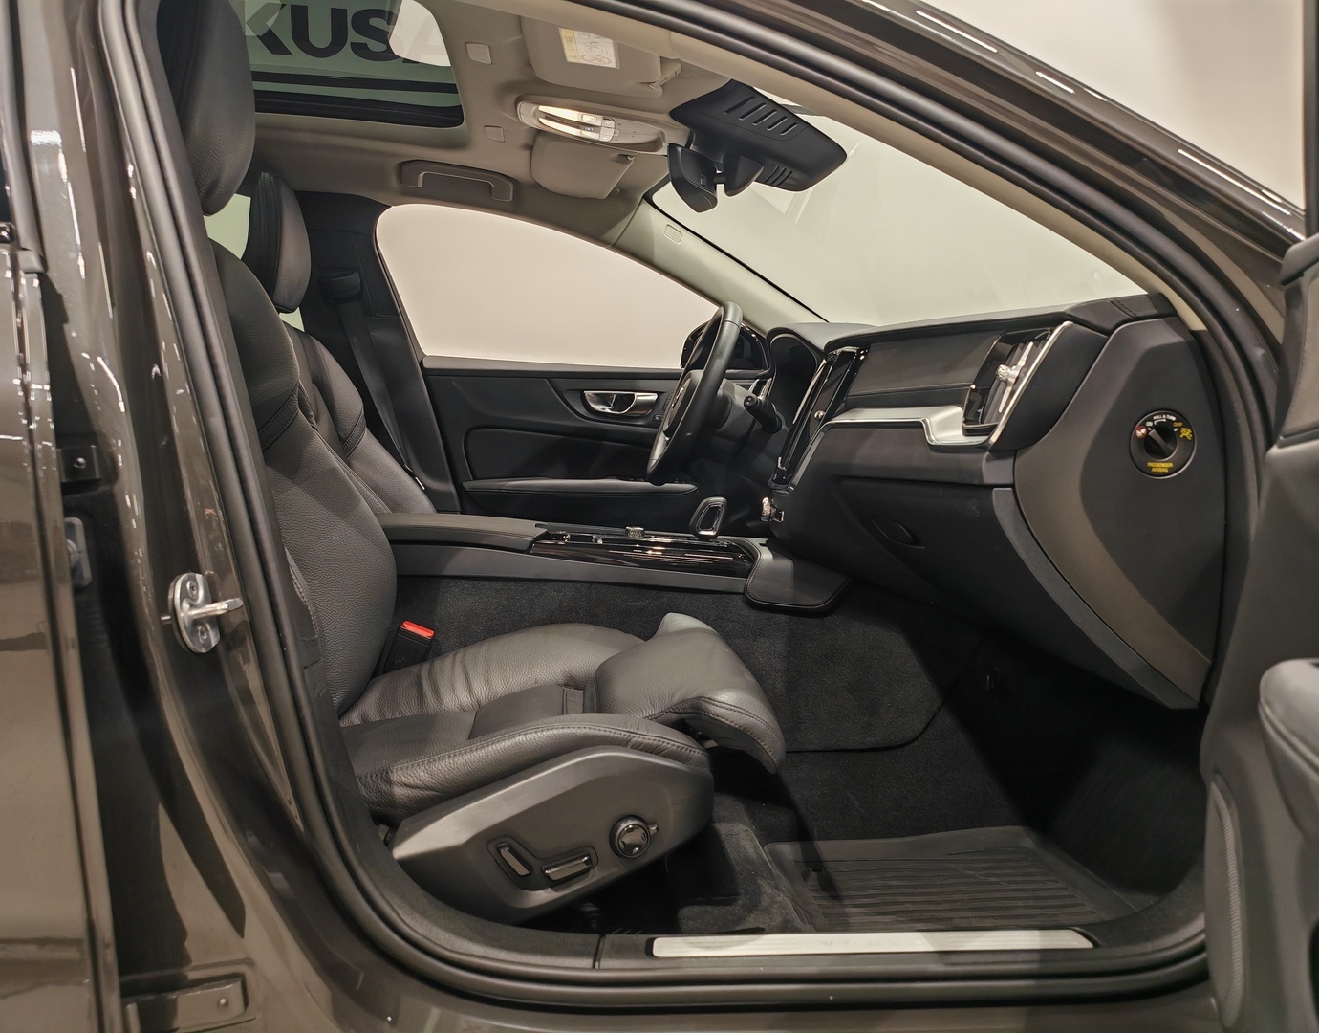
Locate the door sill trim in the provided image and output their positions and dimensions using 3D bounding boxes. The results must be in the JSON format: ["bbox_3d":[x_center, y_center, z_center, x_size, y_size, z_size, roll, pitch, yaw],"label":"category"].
[{"bbox_3d":[0.192,0.384,0.923,0.400,0.010,0.035,2,5,-6],"label":"door sill trim"}]

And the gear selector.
[{"bbox_3d":[0.082,0.000,1.664,0.058,0.068,0.045,1,5,-6],"label":"gear selector"}]

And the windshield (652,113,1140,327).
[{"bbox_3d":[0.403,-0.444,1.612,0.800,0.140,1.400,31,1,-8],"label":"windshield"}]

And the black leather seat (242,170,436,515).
[{"bbox_3d":[-0.396,-0.133,1.929,0.870,0.970,0.540,1,5,-6],"label":"black leather seat"}]

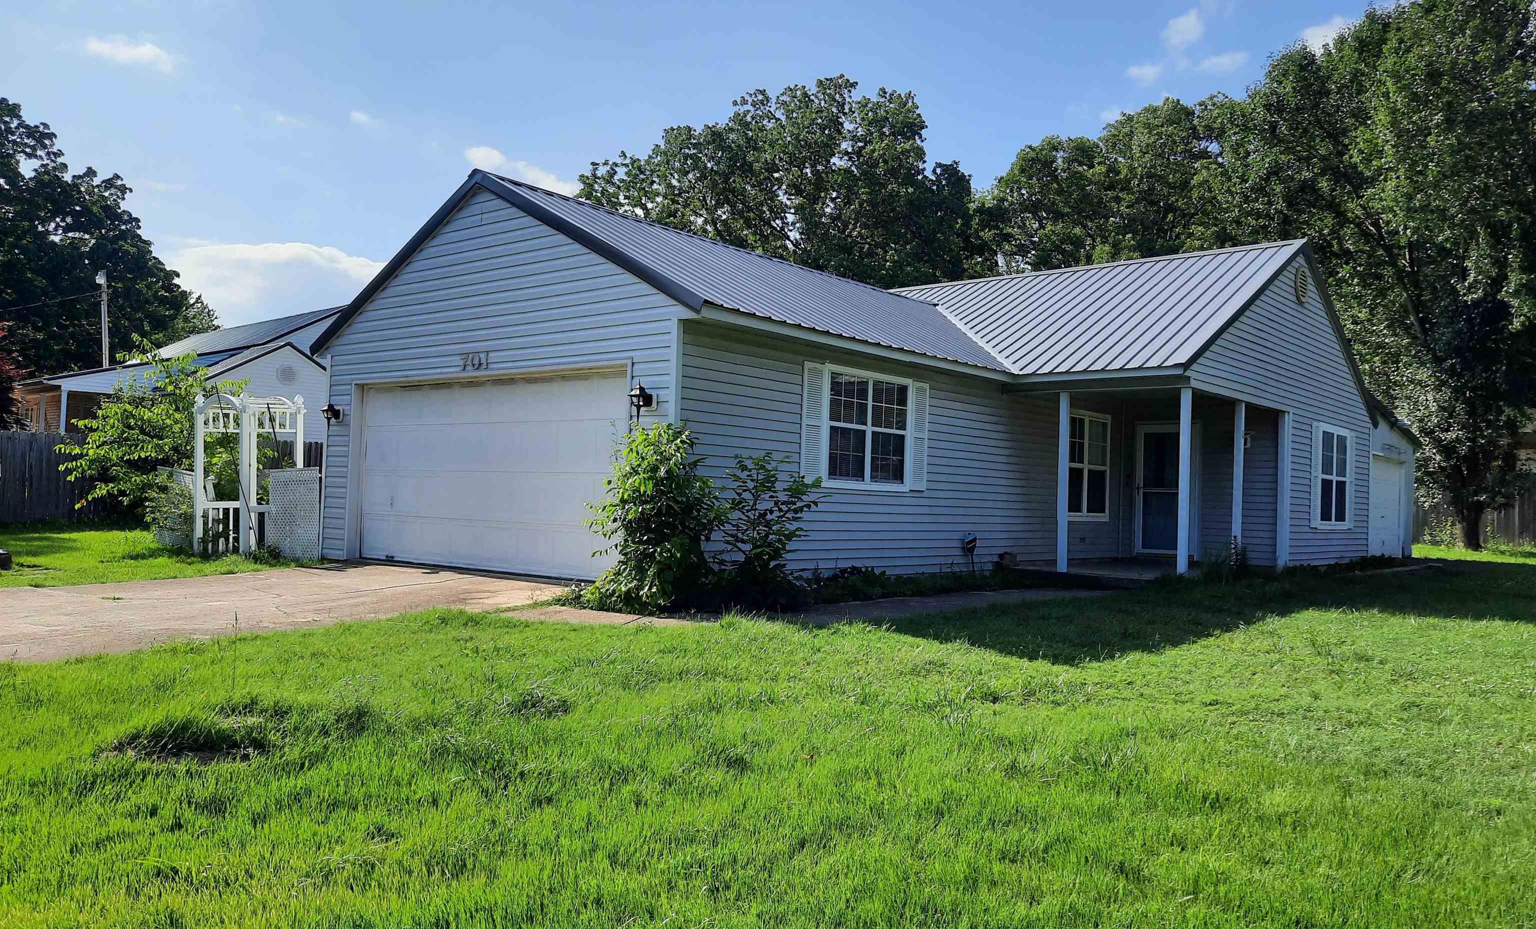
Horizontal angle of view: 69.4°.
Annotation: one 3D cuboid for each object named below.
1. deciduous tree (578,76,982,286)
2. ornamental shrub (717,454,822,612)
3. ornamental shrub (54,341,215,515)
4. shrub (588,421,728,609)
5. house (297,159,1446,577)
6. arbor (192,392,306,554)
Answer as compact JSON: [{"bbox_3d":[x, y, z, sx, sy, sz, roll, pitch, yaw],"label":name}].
[{"bbox_3d":[0.656,-5.266,36.178,13.000,14.800,12.500,2,-2,0],"label":"deciduous tree"},{"bbox_3d":[-0.034,0.551,9.982,0.980,1.330,0.950,2,-2,0],"label":"ornamental shrub"},{"bbox_3d":[-10.637,-0.434,18.715,2.600,3.310,2.500,3,-2,-30],"label":"ornamental shrub"},{"bbox_3d":[-0.954,0.423,9.286,1.200,1.560,1.100,2,-2,0],"label":"shrub"},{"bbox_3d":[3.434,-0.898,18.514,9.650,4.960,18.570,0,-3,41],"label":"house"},{"bbox_3d":[-6.960,0.155,14.895,1.420,2.110,0.820,0,-3,41],"label":"arbor"}]

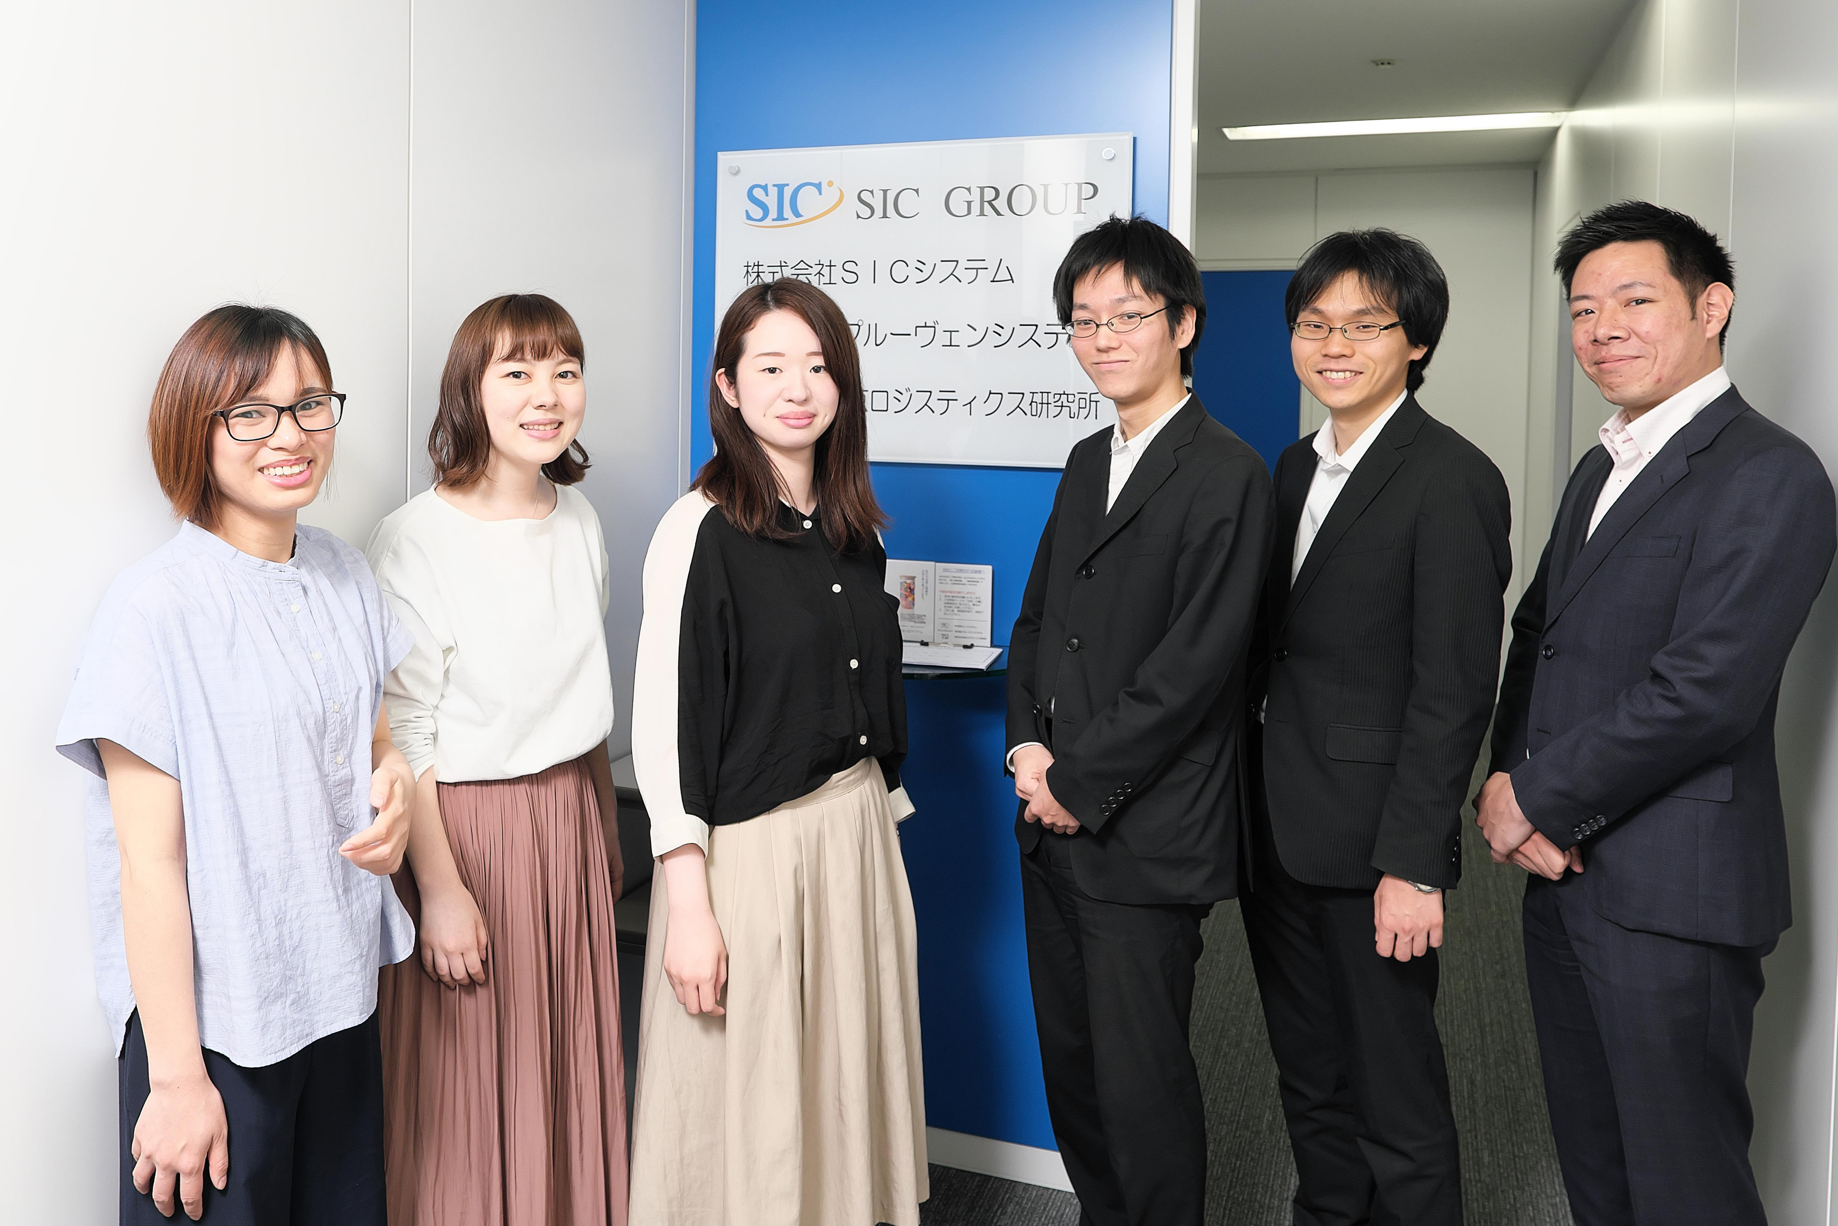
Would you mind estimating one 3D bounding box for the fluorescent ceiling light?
[{"bbox_3d":[1.800,-1.869,4.677,1.220,0.060,0.180,3,4,17],"label":"fluorescent ceiling light"}]

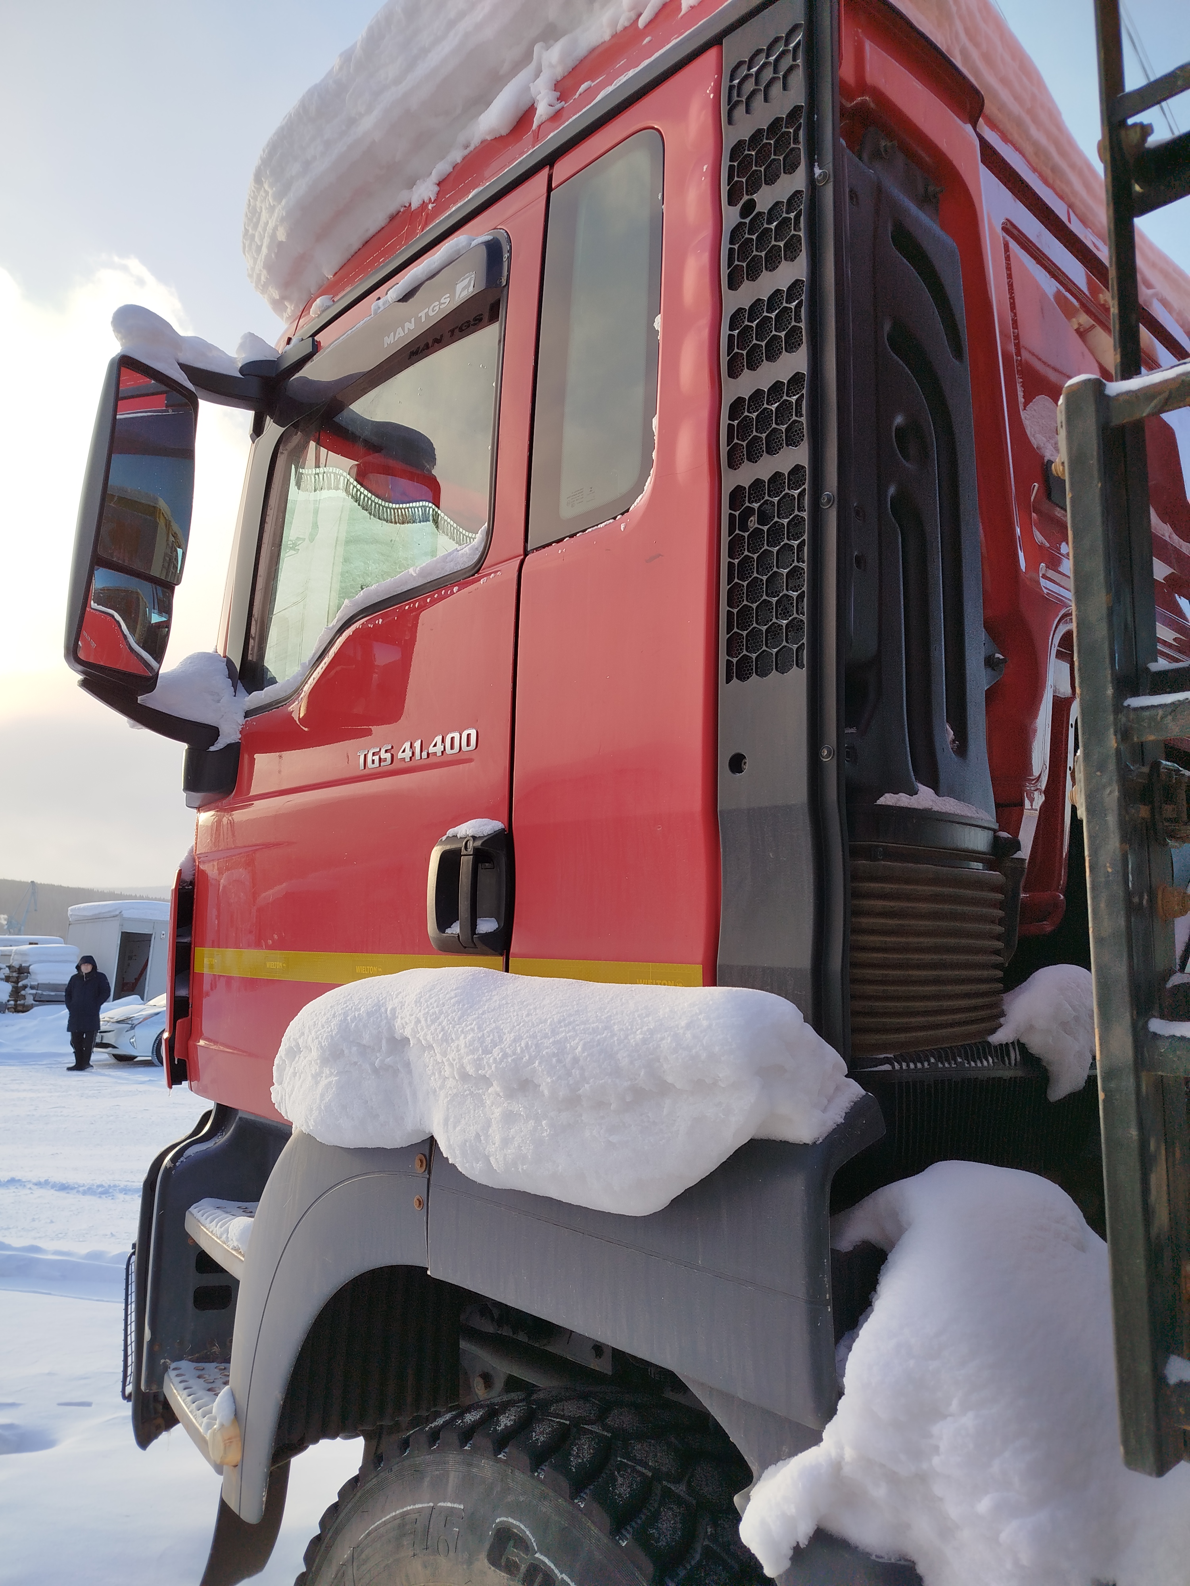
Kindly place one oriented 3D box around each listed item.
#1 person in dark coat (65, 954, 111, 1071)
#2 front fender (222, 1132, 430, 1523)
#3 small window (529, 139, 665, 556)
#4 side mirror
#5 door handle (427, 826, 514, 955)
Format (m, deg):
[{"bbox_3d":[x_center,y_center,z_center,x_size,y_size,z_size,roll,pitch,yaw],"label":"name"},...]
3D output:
[{"bbox_3d":[-7.880,3.420,17.100,0.660,1.770,0.400,3,-7,-22],"label":"person in dark coat"},{"bbox_3d":[-0.349,0.828,1.750,0.200,0.683,0.546,6,-9,-45],"label":"front fender"},{"bbox_3d":[-0.002,-0.673,1.639,0.030,0.565,0.279,10,-11,-44],"label":"small window"},{"bbox_3d":[-0.935,-0.521,2.182,0.120,0.590,0.205,3,-6,33],"label":"side mirror"},{"bbox_3d":[-0.183,0.153,1.693,0.060,0.186,0.206,6,-9,-45],"label":"door handle"}]

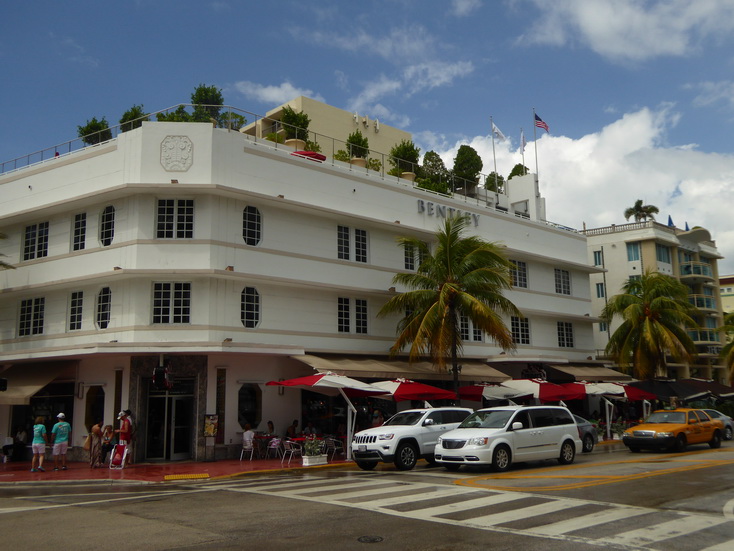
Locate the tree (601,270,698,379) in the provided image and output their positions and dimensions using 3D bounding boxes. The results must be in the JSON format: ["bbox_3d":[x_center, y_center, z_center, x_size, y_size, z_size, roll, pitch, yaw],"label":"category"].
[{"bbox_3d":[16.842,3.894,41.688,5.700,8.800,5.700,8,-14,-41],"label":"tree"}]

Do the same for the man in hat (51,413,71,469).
[{"bbox_3d":[-9.432,5.120,21.666,0.560,1.700,0.350,2,-11,-15],"label":"man in hat"}]

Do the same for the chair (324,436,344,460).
[{"bbox_3d":[-1.073,5.704,23.106,0.570,0.770,0.560,8,-14,-42],"label":"chair"}]

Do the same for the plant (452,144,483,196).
[{"bbox_3d":[5.171,-5.340,36.018,1.450,2.945,1.450,-1,-10,0],"label":"plant"}]

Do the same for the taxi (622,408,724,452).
[{"bbox_3d":[11.839,5.856,26.609,5.400,1.480,2.000,9,-14,-41],"label":"taxi"}]

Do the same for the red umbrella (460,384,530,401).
[{"bbox_3d":[4.794,5.892,29.746,3.000,2.572,2.850,8,-14,-42],"label":"red umbrella"}]

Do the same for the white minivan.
[{"bbox_3d":[4.350,4.860,21.200,5.150,1.750,2.060,8,-14,-40],"label":"white minivan"}]

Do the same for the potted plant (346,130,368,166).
[{"bbox_3d":[-0.368,-5.299,29.986,1.000,2.038,1.000,-1,-11,0],"label":"potted plant"}]

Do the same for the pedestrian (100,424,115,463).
[{"bbox_3d":[-8.615,5.653,23.345,0.480,1.220,0.650,-5,-11,20],"label":"pedestrian"}]

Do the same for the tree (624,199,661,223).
[{"bbox_3d":[22.589,-5.011,57.500,3.000,3.000,3.000,8,-14,-41],"label":"tree"}]

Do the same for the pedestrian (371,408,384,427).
[{"bbox_3d":[0.402,5.573,24.894,0.500,1.620,0.350,-8,-13,34],"label":"pedestrian"}]

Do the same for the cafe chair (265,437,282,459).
[{"bbox_3d":[-3.391,6.314,25.606,0.560,0.790,0.580,8,-14,-41],"label":"cafe chair"}]

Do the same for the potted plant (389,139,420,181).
[{"bbox_3d":[1.976,-5.928,36.399,1.650,2.350,1.650,-1,-11,0],"label":"potted plant"}]

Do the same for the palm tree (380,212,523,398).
[{"bbox_3d":[3.222,2.102,26.846,5.300,9.048,5.300,-1,-10,0],"label":"palm tree"}]

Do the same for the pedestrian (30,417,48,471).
[{"bbox_3d":[-9.964,5.126,21.350,0.470,1.590,0.400,-3,-11,10],"label":"pedestrian"}]

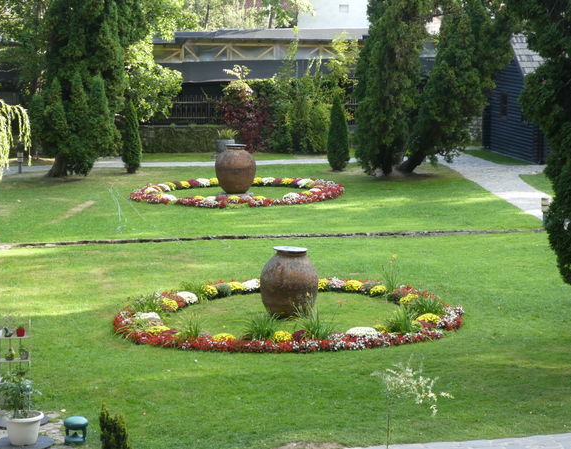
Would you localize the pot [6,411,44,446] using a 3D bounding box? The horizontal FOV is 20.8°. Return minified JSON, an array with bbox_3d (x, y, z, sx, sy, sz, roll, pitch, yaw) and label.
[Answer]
[{"bbox_3d":[-3.487,2.730,20.841,0.515,0.380,0.515,0,7,0],"label":"pot"}]

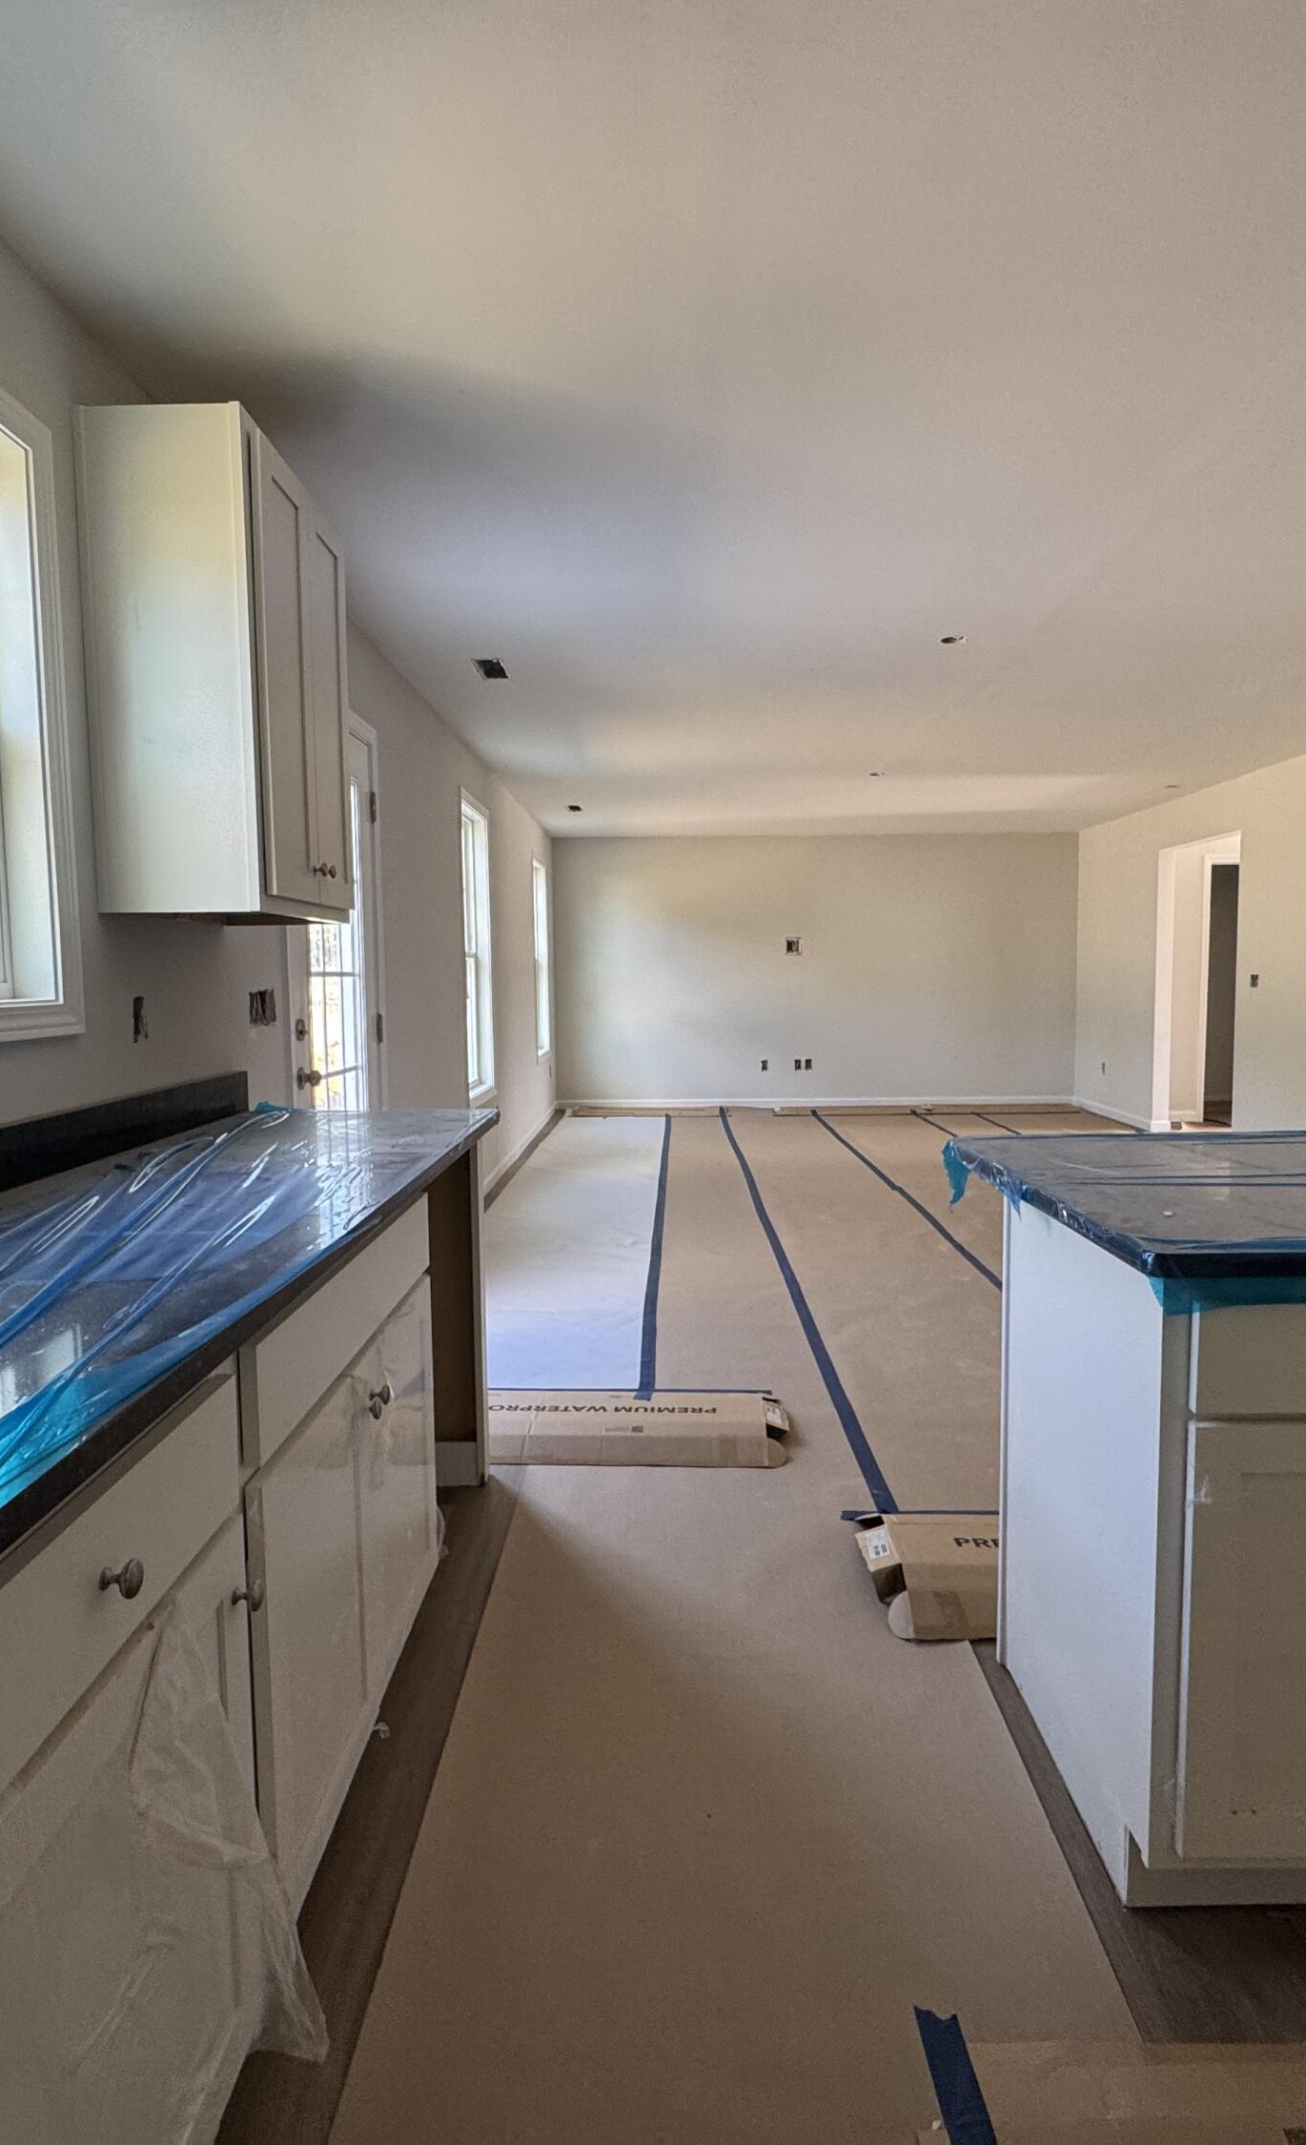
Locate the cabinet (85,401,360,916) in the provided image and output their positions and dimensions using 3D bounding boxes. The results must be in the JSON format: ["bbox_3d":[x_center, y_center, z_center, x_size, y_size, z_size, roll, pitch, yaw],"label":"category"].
[{"bbox_3d":[-0.870,-0.775,2.420,0.320,0.905,0.604,0,5,1],"label":"cabinet"}]

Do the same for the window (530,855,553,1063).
[{"bbox_3d":[-0.944,-0.927,9.476,0.125,1.636,0.924,0,5,1],"label":"window"}]

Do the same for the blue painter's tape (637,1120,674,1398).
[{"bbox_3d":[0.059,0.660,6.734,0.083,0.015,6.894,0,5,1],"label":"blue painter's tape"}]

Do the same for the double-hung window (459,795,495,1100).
[{"bbox_3d":[-0.999,-0.665,6.419,0.125,1.636,0.921,0,5,1],"label":"double-hung window"}]

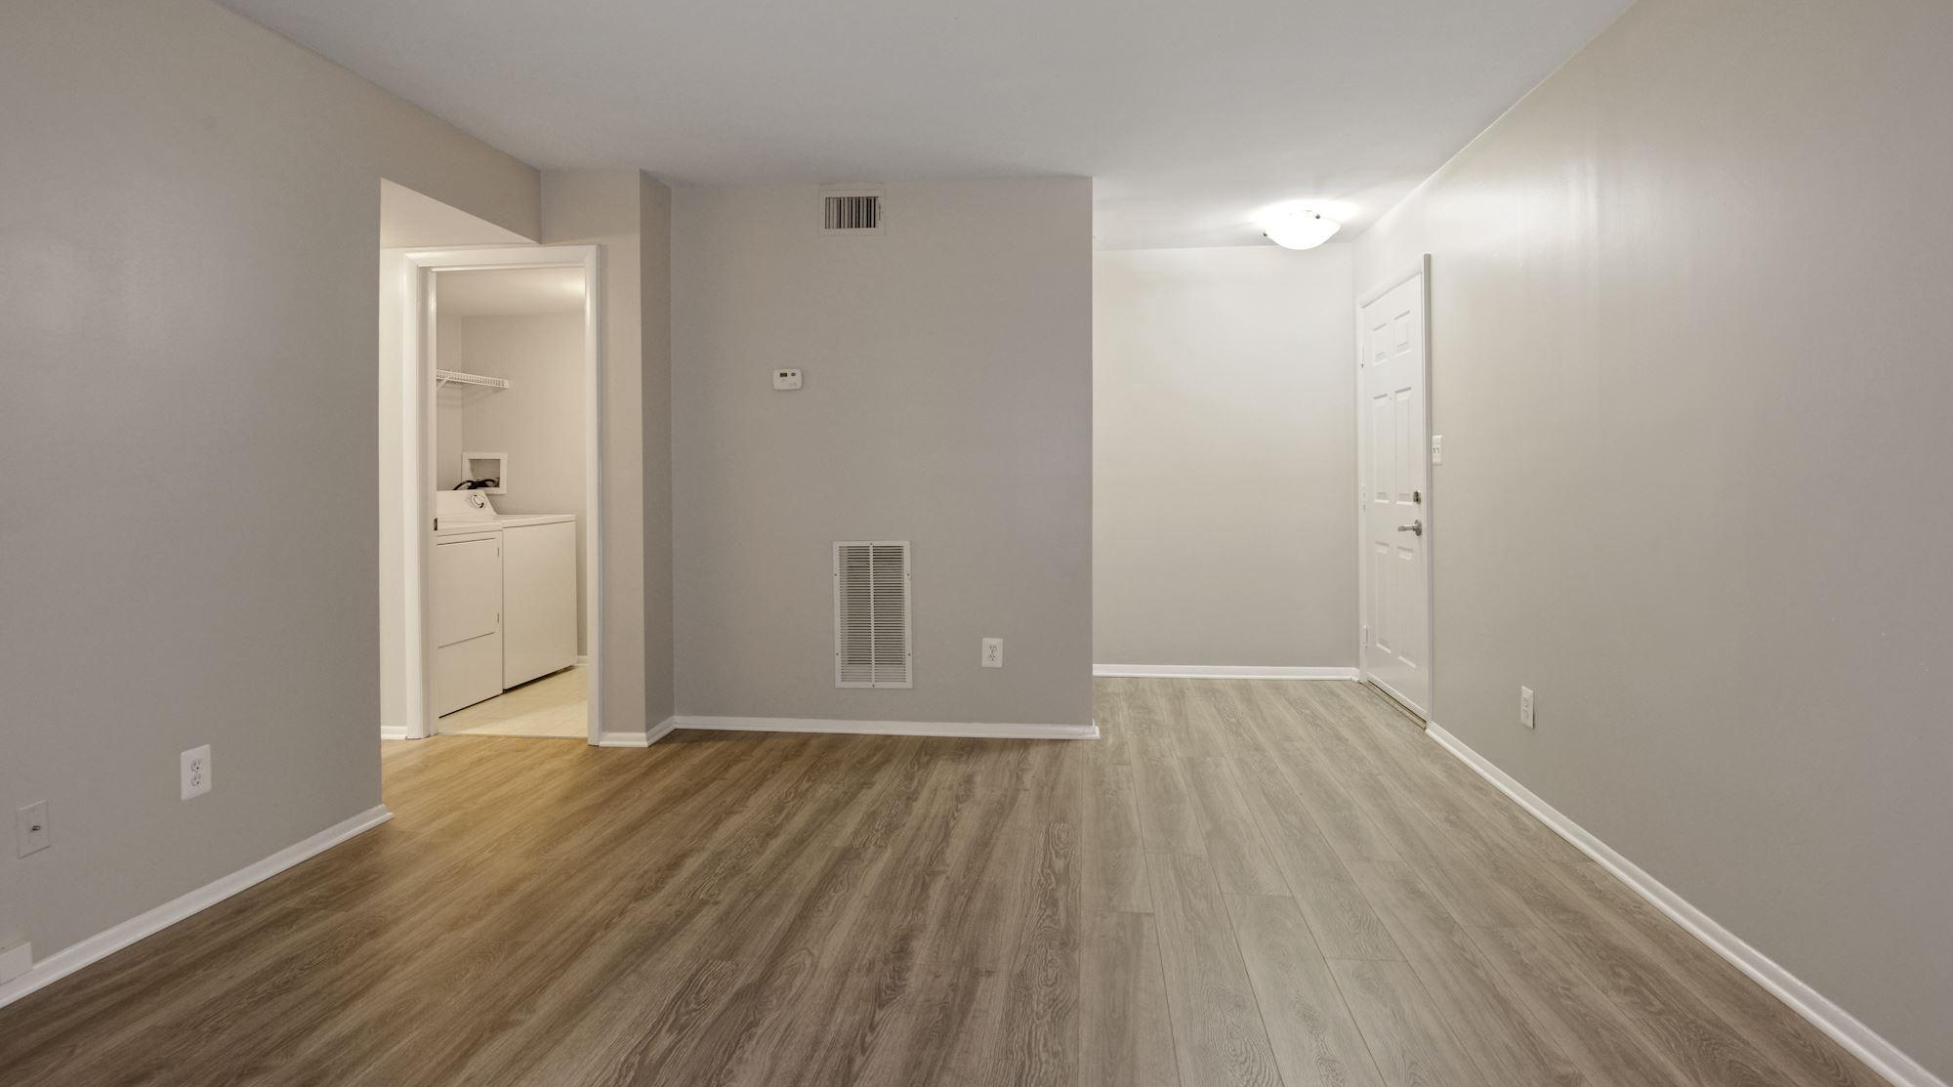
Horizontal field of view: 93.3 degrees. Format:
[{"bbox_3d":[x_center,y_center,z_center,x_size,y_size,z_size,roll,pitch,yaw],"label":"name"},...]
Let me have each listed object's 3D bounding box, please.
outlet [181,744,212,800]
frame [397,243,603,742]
[{"bbox_3d":[-2.075,0.610,2.454,0.009,0.123,0.080,0,4,7],"label":"outlet"},{"bbox_3d":[-2.105,-0.210,4.091,0.899,2.141,0.121,0,4,7],"label":"frame"}]

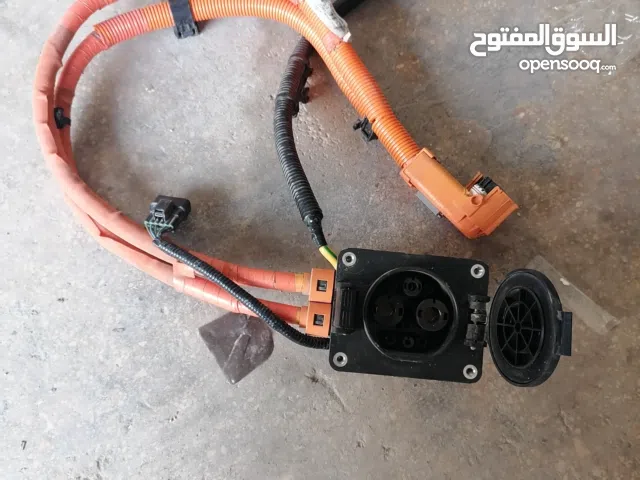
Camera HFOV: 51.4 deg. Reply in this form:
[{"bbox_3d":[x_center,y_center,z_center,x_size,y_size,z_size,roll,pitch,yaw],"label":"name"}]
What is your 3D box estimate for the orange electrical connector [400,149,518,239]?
[{"bbox_3d":[0.125,-0.044,0.600,0.060,0.044,0.093,-42,86,-4],"label":"orange electrical connector"}]

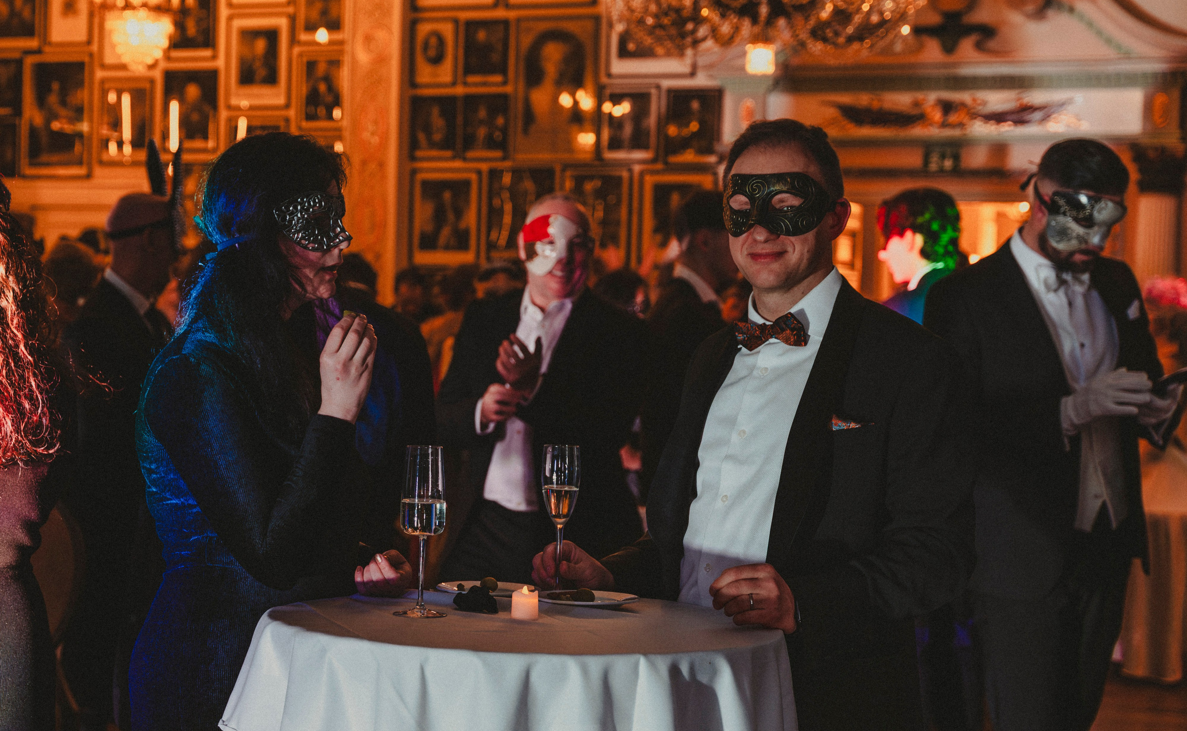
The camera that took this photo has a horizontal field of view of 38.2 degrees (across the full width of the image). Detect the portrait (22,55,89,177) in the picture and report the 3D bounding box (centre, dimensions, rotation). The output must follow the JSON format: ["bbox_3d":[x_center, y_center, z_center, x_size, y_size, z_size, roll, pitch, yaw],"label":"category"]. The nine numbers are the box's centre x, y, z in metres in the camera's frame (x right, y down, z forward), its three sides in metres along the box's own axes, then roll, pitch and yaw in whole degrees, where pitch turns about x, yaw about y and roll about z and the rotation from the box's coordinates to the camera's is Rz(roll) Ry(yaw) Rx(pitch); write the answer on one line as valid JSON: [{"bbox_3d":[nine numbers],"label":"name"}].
[{"bbox_3d":[-3.582,-1.656,11.415,0.456,0.797,0.040,2,1,17],"label":"portrait"}]

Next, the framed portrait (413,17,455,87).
[{"bbox_3d":[-1.074,-2.105,11.574,0.340,0.469,0.040,2,1,18],"label":"framed portrait"}]

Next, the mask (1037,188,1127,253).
[{"bbox_3d":[0.883,-0.261,3.065,0.162,0.112,0.085,9,18,-10],"label":"mask"}]

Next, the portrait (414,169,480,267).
[{"bbox_3d":[-0.911,-0.910,10.584,0.402,0.582,0.040,2,1,17],"label":"portrait"}]

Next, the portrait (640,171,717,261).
[{"bbox_3d":[0.543,-0.944,11.041,0.520,0.617,0.040,2,1,18],"label":"portrait"}]

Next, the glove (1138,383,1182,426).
[{"bbox_3d":[1.009,0.070,3.070,0.090,0.090,0.125,2,1,37],"label":"glove"}]

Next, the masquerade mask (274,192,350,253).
[{"bbox_3d":[-0.389,-0.207,2.450,0.088,0.090,0.160,5,0,21],"label":"masquerade mask"}]

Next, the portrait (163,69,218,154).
[{"bbox_3d":[-2.823,-1.779,12.026,0.450,0.601,0.035,2,2,19],"label":"portrait"}]

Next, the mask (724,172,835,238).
[{"bbox_3d":[0.244,-0.224,2.407,0.168,0.093,0.072,3,3,30],"label":"mask"}]

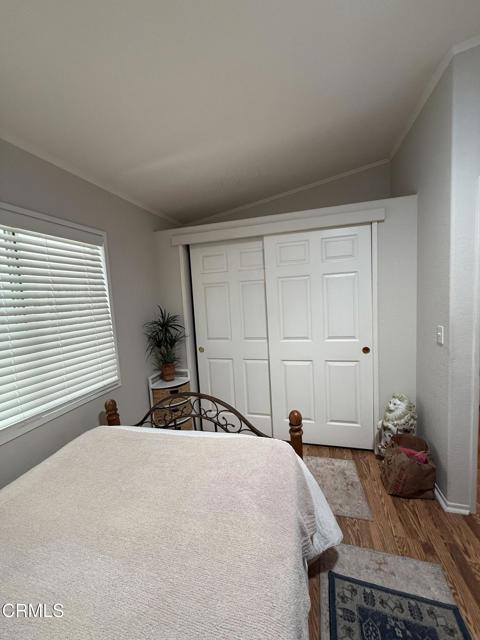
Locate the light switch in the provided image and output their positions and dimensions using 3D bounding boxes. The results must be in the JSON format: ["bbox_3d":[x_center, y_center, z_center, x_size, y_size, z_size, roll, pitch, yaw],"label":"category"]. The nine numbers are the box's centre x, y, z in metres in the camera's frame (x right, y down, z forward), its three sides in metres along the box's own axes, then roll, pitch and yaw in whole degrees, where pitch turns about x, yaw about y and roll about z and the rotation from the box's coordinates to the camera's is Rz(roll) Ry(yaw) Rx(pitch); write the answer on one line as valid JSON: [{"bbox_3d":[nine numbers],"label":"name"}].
[{"bbox_3d":[1.311,0.104,1.698,0.015,0.120,0.075,-2,6,16],"label":"light switch"}]

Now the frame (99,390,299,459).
[{"bbox_3d":[-0.286,0.903,1.768,1.450,0.830,0.080,-2,6,16],"label":"frame"}]

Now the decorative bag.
[{"bbox_3d":[1.218,1.041,1.881,0.310,0.360,0.220,-2,6,16],"label":"decorative bag"}]

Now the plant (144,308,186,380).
[{"bbox_3d":[-0.710,0.250,2.568,0.370,0.760,0.370,-2,6,16],"label":"plant"}]

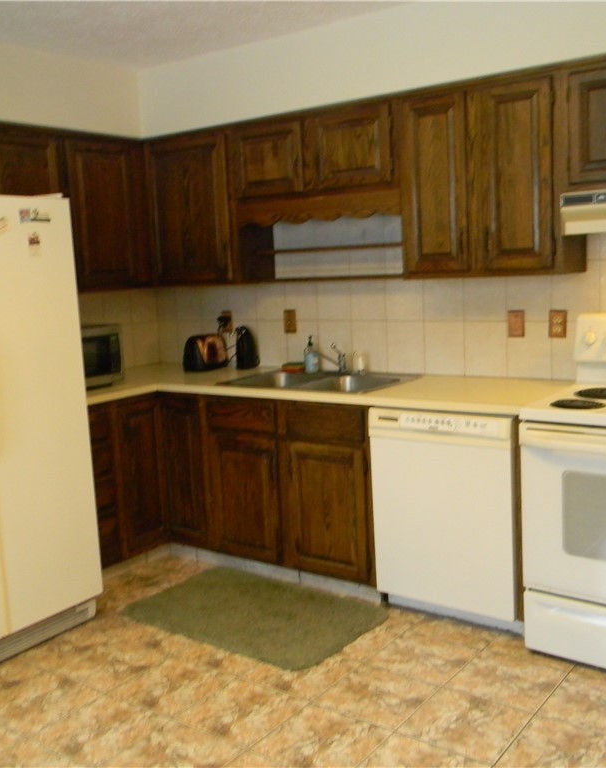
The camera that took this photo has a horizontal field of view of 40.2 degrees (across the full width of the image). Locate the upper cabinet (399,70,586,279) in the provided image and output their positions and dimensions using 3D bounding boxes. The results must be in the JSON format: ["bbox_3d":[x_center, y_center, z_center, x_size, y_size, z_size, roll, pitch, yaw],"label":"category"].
[{"bbox_3d":[0.769,-0.827,3.403,0.682,0.753,0.327,3,11,35],"label":"upper cabinet"}]

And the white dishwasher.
[{"bbox_3d":[0.706,0.468,3.477,0.604,0.815,0.603,3,11,35],"label":"white dishwasher"}]

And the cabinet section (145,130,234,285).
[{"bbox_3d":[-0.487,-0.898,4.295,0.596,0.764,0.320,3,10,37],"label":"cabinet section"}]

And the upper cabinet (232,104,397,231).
[{"bbox_3d":[0.111,-0.995,3.845,0.918,0.490,0.327,3,11,35],"label":"upper cabinet"}]

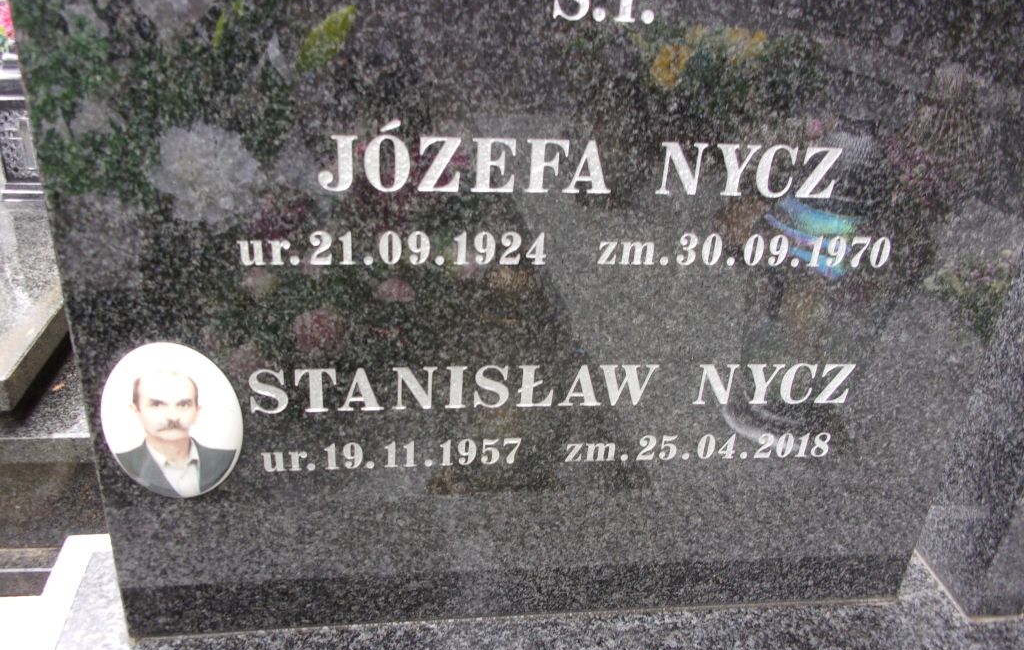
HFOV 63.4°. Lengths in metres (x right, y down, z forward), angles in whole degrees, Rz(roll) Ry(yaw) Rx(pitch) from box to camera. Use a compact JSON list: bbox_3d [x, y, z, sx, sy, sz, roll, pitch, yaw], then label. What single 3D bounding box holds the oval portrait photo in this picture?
[{"bbox_3d":[-0.276,0.083,0.673,0.110,0.150,0.013,0,26,-8],"label":"oval portrait photo"}]

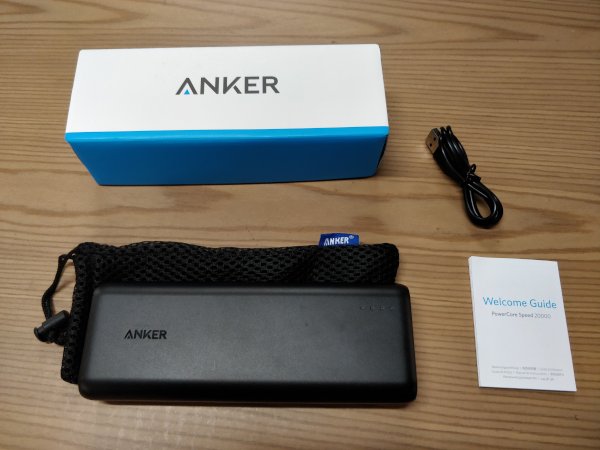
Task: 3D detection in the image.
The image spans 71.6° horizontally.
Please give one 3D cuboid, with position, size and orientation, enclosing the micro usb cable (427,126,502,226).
[{"bbox_3d":[0.106,-0.032,0.267,0.023,0.015,0.074,-21,69,-9],"label":"micro usb cable"}]

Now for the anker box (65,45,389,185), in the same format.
[{"bbox_3d":[-0.040,-0.068,0.261,0.178,0.051,0.063,-1,67,-1],"label":"anker box"}]

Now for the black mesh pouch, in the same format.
[{"bbox_3d":[-0.044,0.046,0.234,0.207,0.012,0.079,0,67,-1],"label":"black mesh pouch"}]

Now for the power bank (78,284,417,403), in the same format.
[{"bbox_3d":[-0.025,0.062,0.218,0.166,0.022,0.058,0,67,-1],"label":"power bank"}]

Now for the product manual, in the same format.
[{"bbox_3d":[0.126,0.055,0.237,0.052,0.003,0.073,4,67,1],"label":"product manual"}]

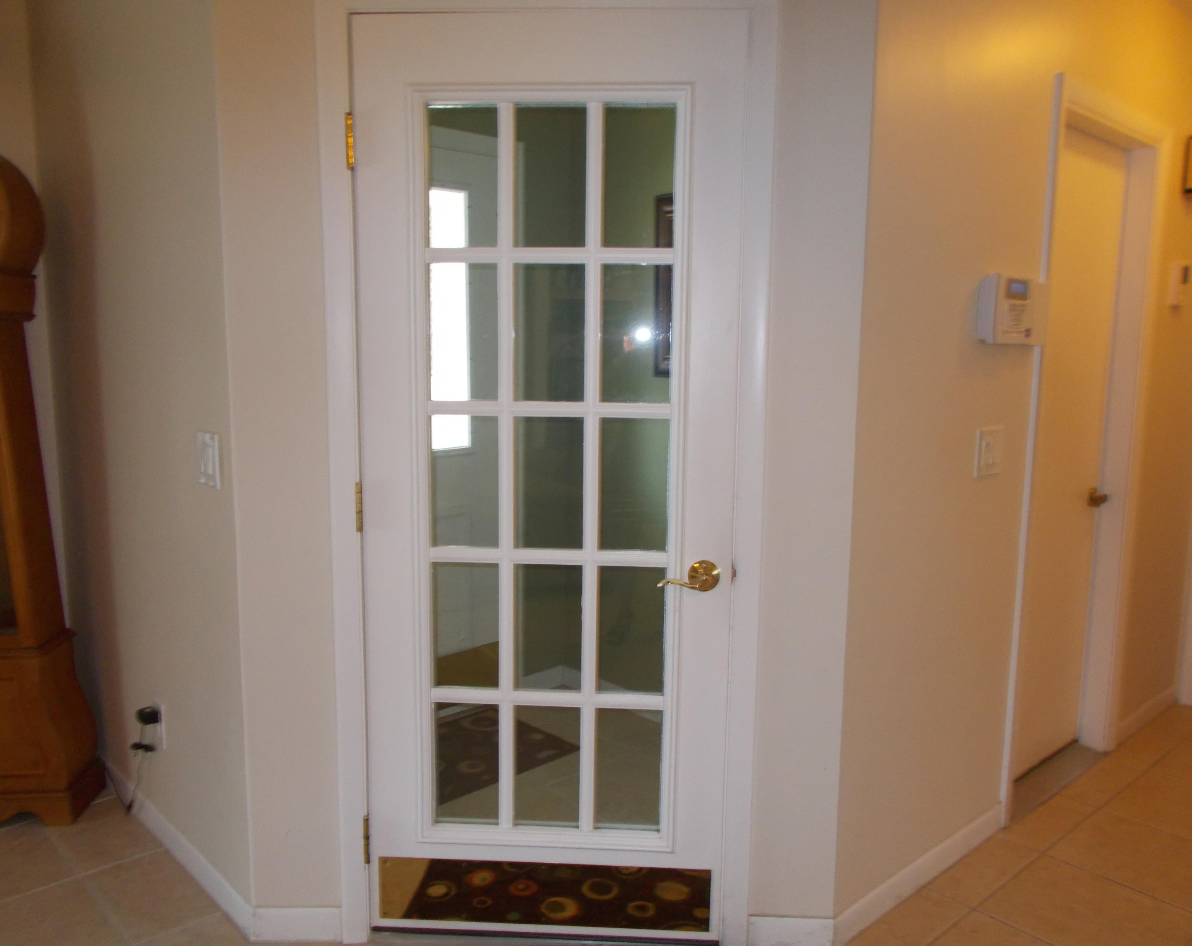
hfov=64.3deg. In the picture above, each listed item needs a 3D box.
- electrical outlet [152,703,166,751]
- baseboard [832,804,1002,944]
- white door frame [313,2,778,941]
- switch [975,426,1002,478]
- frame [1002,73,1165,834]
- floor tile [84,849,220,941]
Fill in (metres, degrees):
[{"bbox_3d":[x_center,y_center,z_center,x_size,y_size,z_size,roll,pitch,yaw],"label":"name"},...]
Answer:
[{"bbox_3d":[-1.165,0.666,2.528,0.012,0.120,0.076,-7,11,-44],"label":"electrical outlet"},{"bbox_3d":[0.857,1.031,2.466,0.841,0.084,0.013,-6,10,-42],"label":"baseboard"},{"bbox_3d":[-0.111,0.039,2.107,0.943,2.126,0.115,1,8,2],"label":"white door frame"},{"bbox_3d":[1.017,-0.057,2.453,0.123,0.124,0.014,-6,10,-42],"label":"switch"},{"bbox_3d":[1.481,-0.047,2.957,0.881,2.105,0.138,-6,10,-42],"label":"frame"},{"bbox_3d":[-1.135,1.068,2.401,0.203,0.012,0.393,-7,11,-44],"label":"floor tile"}]

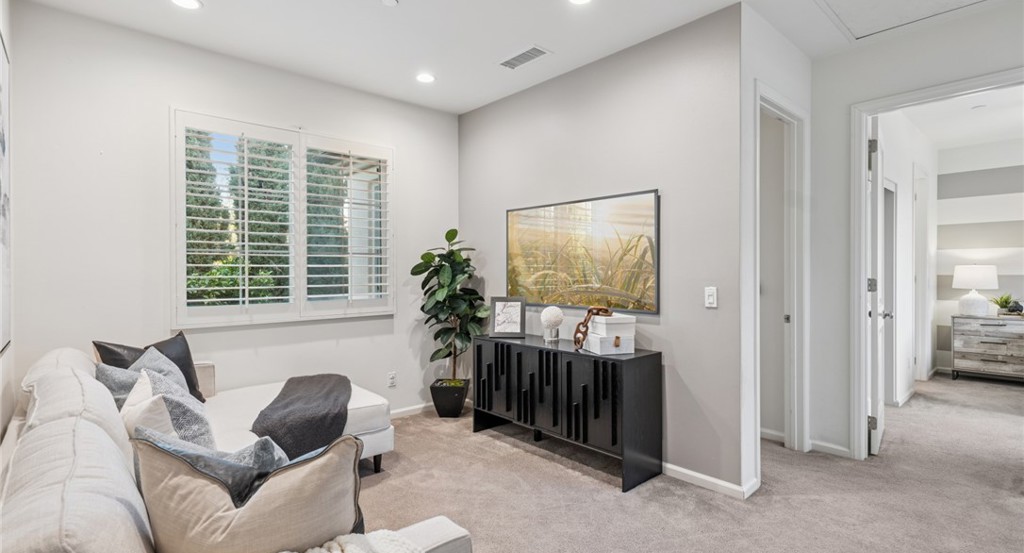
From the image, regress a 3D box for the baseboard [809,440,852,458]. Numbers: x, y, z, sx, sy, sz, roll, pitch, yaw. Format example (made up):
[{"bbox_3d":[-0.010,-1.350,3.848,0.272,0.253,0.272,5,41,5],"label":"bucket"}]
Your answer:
[{"bbox_3d":[2.233,1.214,3.405,0.015,0.070,0.237,-1,1,-42],"label":"baseboard"}]

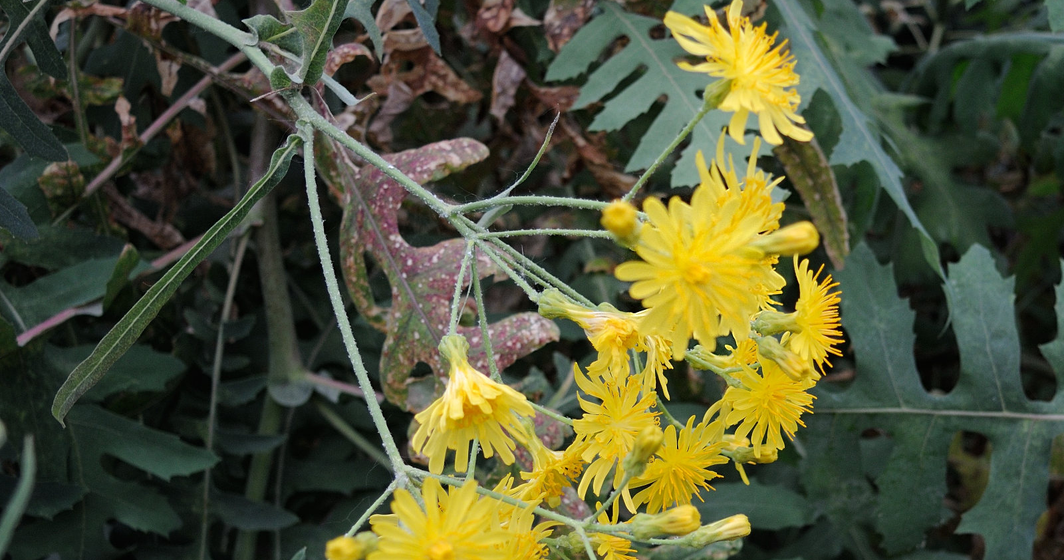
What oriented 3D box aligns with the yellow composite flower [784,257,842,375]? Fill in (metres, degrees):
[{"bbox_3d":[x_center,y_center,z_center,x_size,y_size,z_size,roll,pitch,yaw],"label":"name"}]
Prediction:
[{"bbox_3d":[0.107,0.013,0.325,0.023,0.043,0.042,6,0,18],"label":"yellow composite flower"}]

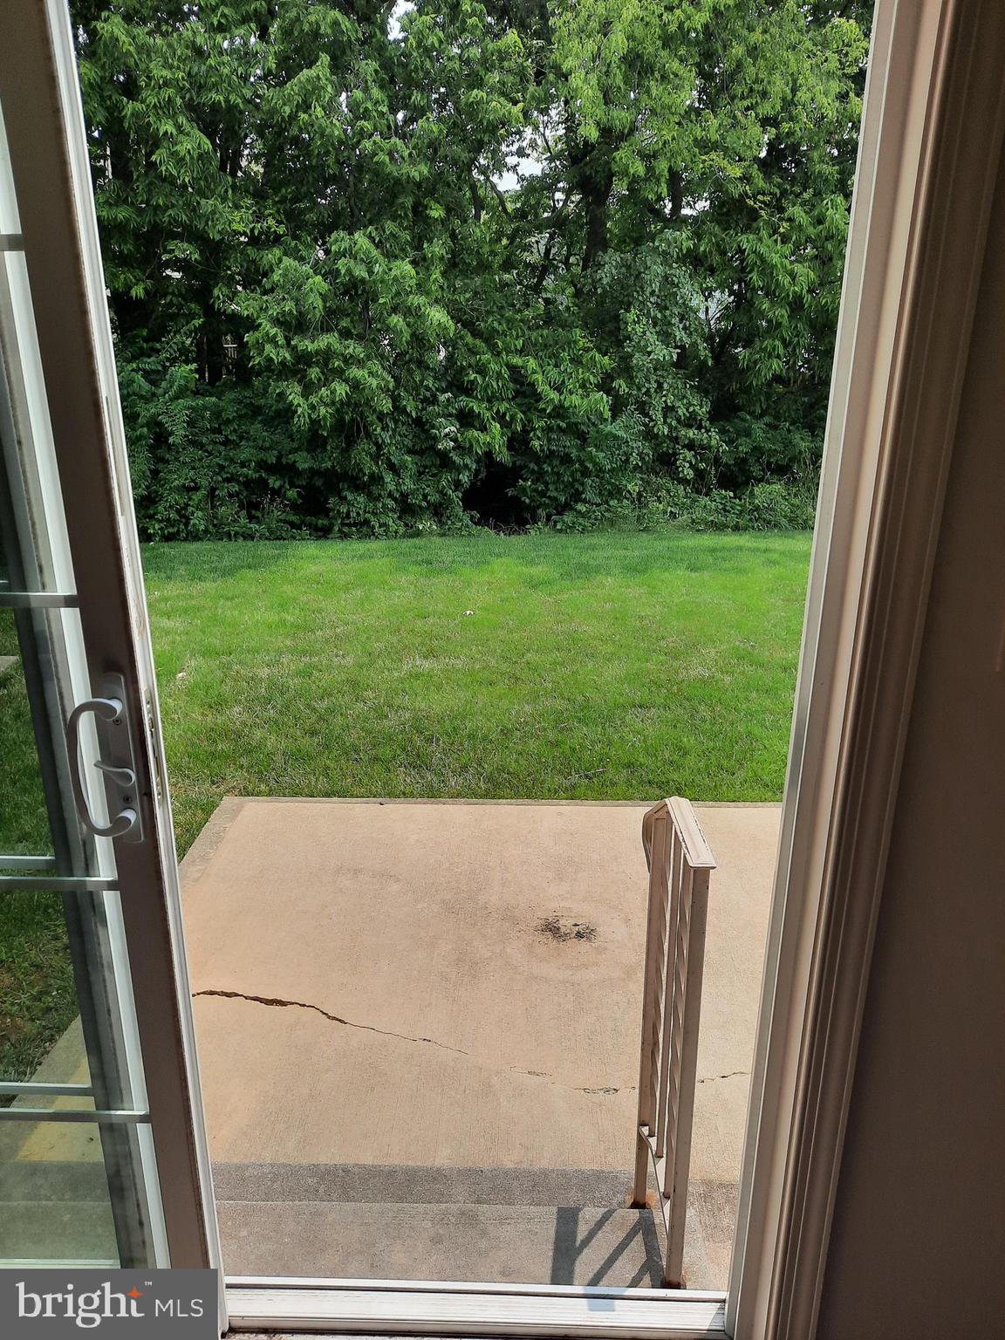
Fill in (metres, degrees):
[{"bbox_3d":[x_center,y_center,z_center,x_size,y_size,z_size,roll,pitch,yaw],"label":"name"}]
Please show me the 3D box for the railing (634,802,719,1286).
[{"bbox_3d":[0.321,0.763,1.942,0.046,1.125,0.550,0,17,0],"label":"railing"}]

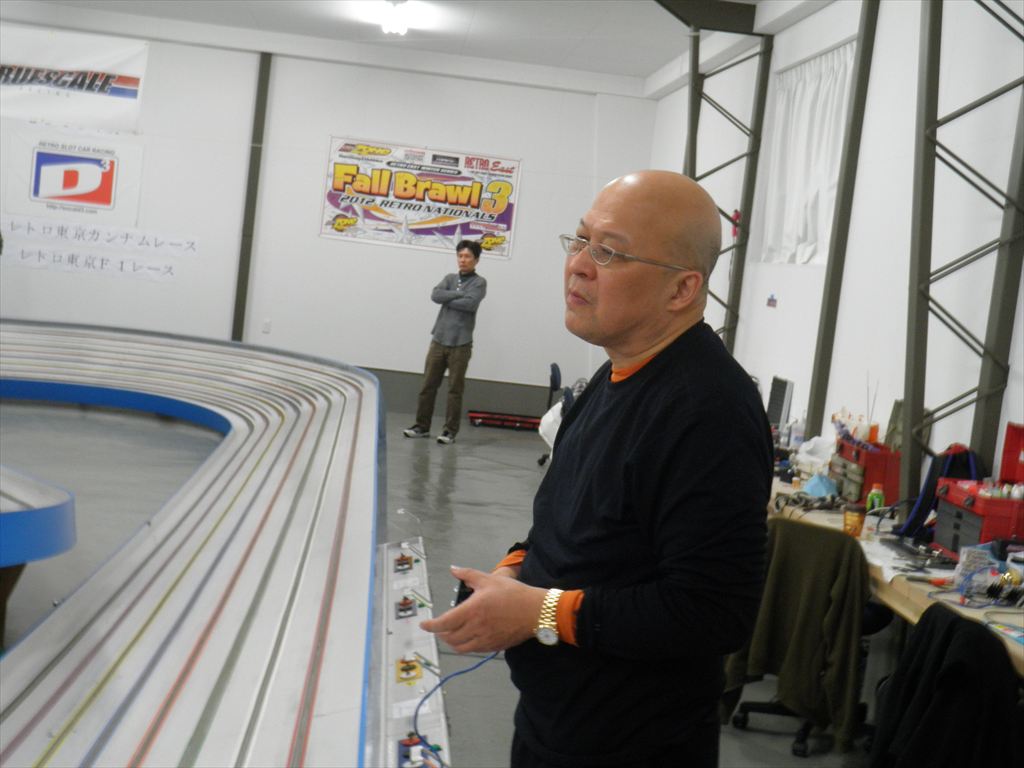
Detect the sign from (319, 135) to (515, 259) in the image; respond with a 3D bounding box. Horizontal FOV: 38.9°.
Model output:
[{"bbox_3d":[-0.865,-1.779,13.859,1.830,0.940,0.020,6,5,-5],"label":"sign"}]

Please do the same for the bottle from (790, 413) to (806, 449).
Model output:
[{"bbox_3d":[1.590,0.256,8.057,0.075,0.200,0.075,6,5,-5],"label":"bottle"}]

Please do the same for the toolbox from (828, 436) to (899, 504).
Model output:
[{"bbox_3d":[1.605,0.397,6.509,0.215,0.235,0.360,6,5,-8],"label":"toolbox"}]

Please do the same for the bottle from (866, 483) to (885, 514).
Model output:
[{"bbox_3d":[1.539,0.478,6.102,0.067,0.128,0.067,6,5,-5],"label":"bottle"}]

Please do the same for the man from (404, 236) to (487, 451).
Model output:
[{"bbox_3d":[-0.529,-0.363,12.252,0.500,1.690,0.380,9,5,28],"label":"man"}]

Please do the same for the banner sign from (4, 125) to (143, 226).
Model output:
[{"bbox_3d":[-4.107,-1.935,13.591,1.220,0.810,0.020,6,5,-5],"label":"banner sign"}]

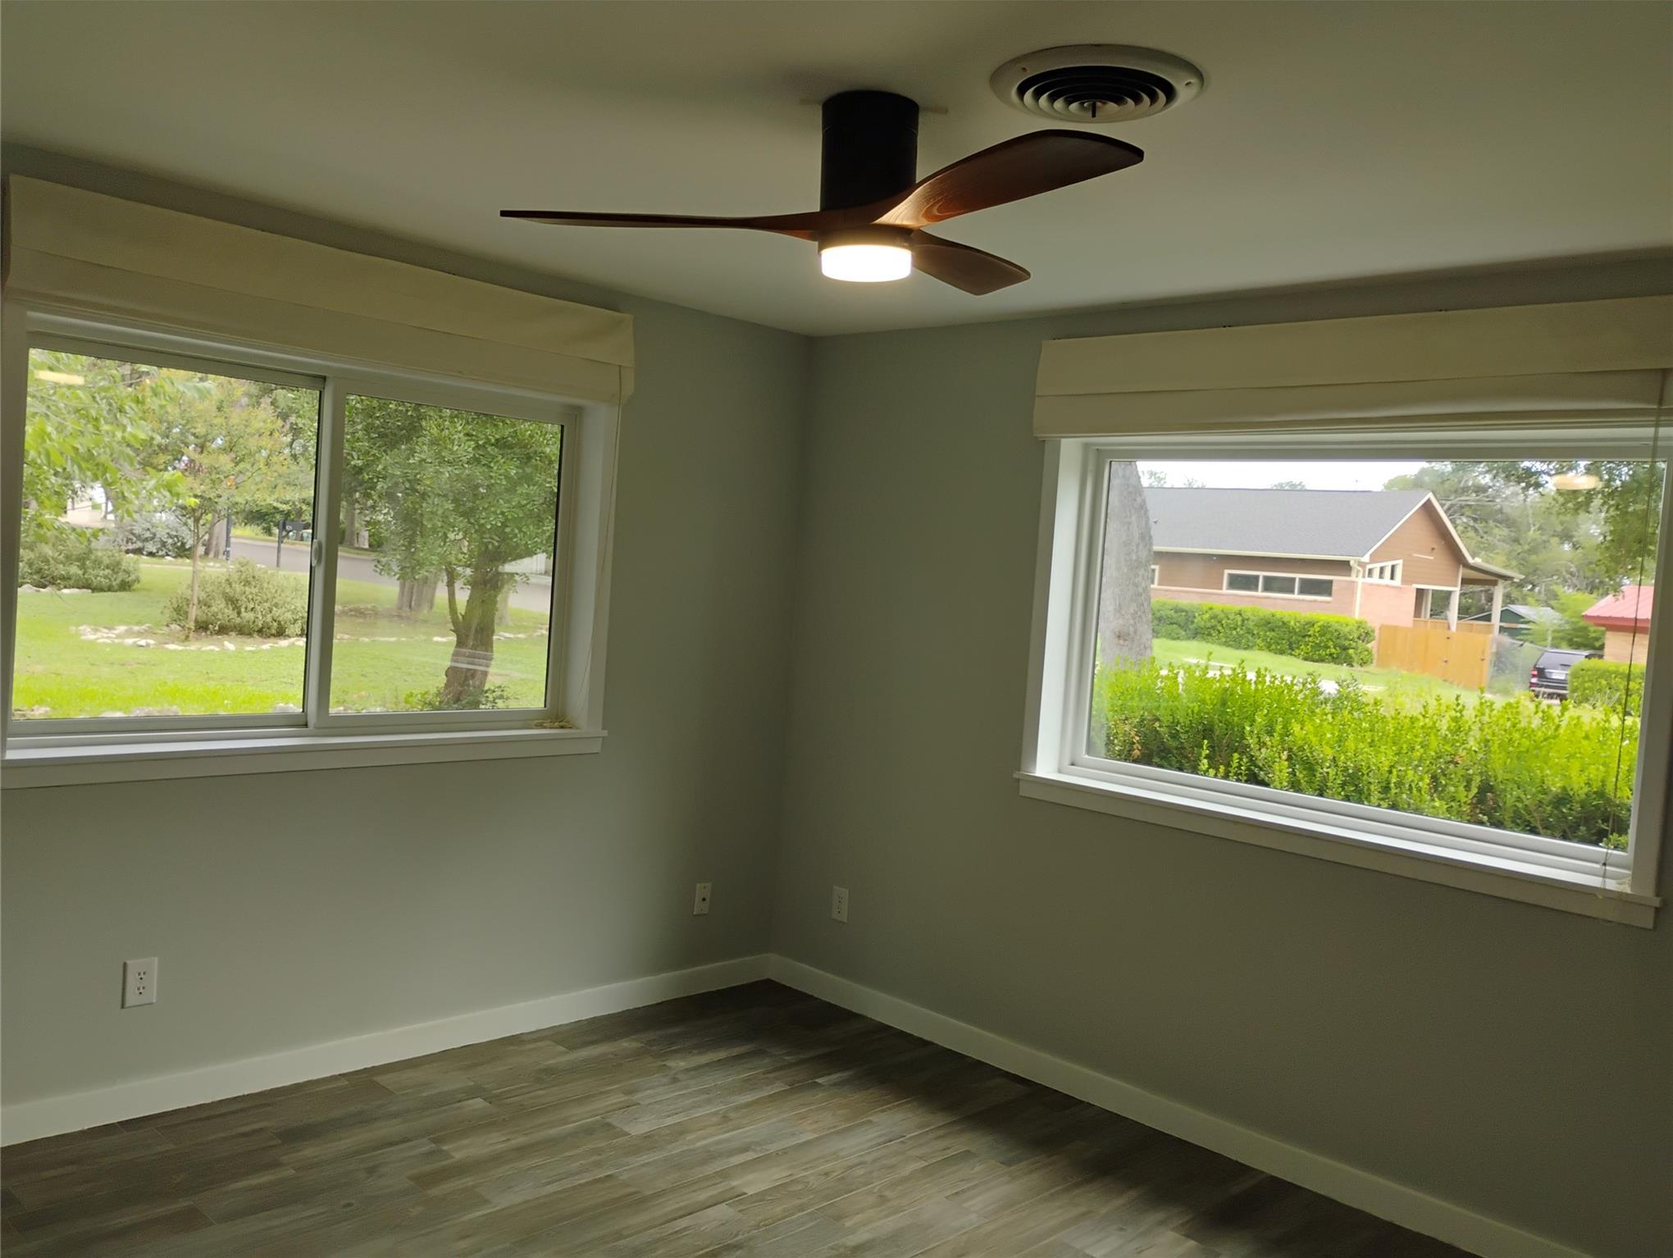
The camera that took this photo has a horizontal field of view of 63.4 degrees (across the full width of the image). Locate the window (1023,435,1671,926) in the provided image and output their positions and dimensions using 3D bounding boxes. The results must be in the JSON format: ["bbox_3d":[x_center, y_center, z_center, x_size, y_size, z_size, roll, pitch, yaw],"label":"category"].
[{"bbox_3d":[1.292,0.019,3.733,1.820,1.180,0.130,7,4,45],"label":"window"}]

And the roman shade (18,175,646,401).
[{"bbox_3d":[-1.315,-0.898,3.807,0.073,0.280,1.793,7,4,45],"label":"roman shade"}]

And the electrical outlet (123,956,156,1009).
[{"bbox_3d":[-1.821,0.930,3.552,0.010,0.122,0.078,7,4,45],"label":"electrical outlet"}]

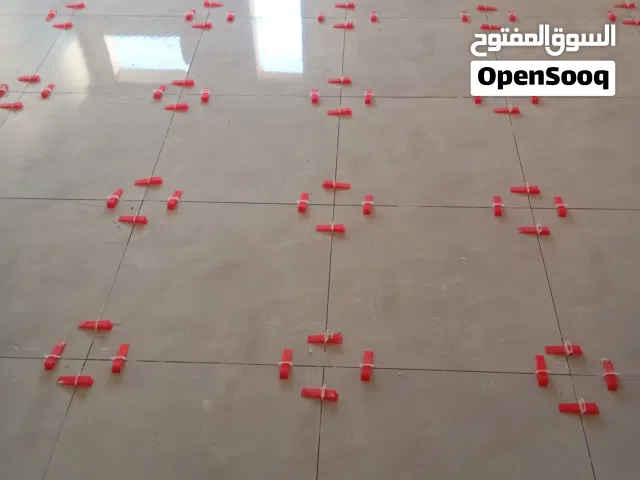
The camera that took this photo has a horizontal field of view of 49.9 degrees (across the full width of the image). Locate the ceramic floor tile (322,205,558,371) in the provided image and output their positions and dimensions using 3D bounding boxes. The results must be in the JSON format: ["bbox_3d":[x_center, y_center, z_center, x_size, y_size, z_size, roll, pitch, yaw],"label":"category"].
[{"bbox_3d":[0.327,0.113,1.902,0.600,0.010,0.600,1,45,3],"label":"ceramic floor tile"}]

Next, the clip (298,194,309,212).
[{"bbox_3d":[-0.050,-0.121,2.128,0.019,0.020,0.086,3,45,5],"label":"clip"}]

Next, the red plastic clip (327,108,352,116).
[{"bbox_3d":[0.071,-0.458,2.457,0.087,0.022,0.022,3,45,5],"label":"red plastic clip"}]

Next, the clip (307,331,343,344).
[{"bbox_3d":[0.014,0.250,1.755,0.086,0.020,0.019,1,45,3],"label":"clip"}]

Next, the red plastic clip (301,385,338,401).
[{"bbox_3d":[-0.001,0.364,1.635,0.087,0.022,0.022,7,46,9],"label":"red plastic clip"}]

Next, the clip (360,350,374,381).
[{"bbox_3d":[0.116,0.305,1.690,0.022,0.022,0.087,5,45,7],"label":"clip"}]

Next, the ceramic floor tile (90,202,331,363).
[{"bbox_3d":[-0.272,0.100,1.933,0.600,0.010,0.600,1,45,3],"label":"ceramic floor tile"}]

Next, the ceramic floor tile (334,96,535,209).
[{"bbox_3d":[0.359,-0.312,2.322,0.600,0.010,0.600,1,45,3],"label":"ceramic floor tile"}]

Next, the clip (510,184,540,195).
[{"bbox_3d":[0.636,-0.158,2.137,0.087,0.021,0.022,4,45,6],"label":"clip"}]

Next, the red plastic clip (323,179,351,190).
[{"bbox_3d":[0.053,-0.176,2.179,0.086,0.020,0.019,1,45,4],"label":"red plastic clip"}]

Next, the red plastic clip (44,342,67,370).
[{"bbox_3d":[-0.670,0.288,1.743,0.019,0.020,0.086,5,45,7],"label":"red plastic clip"}]

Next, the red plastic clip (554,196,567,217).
[{"bbox_3d":[0.727,-0.105,2.080,0.022,0.022,0.087,2,45,4],"label":"red plastic clip"}]

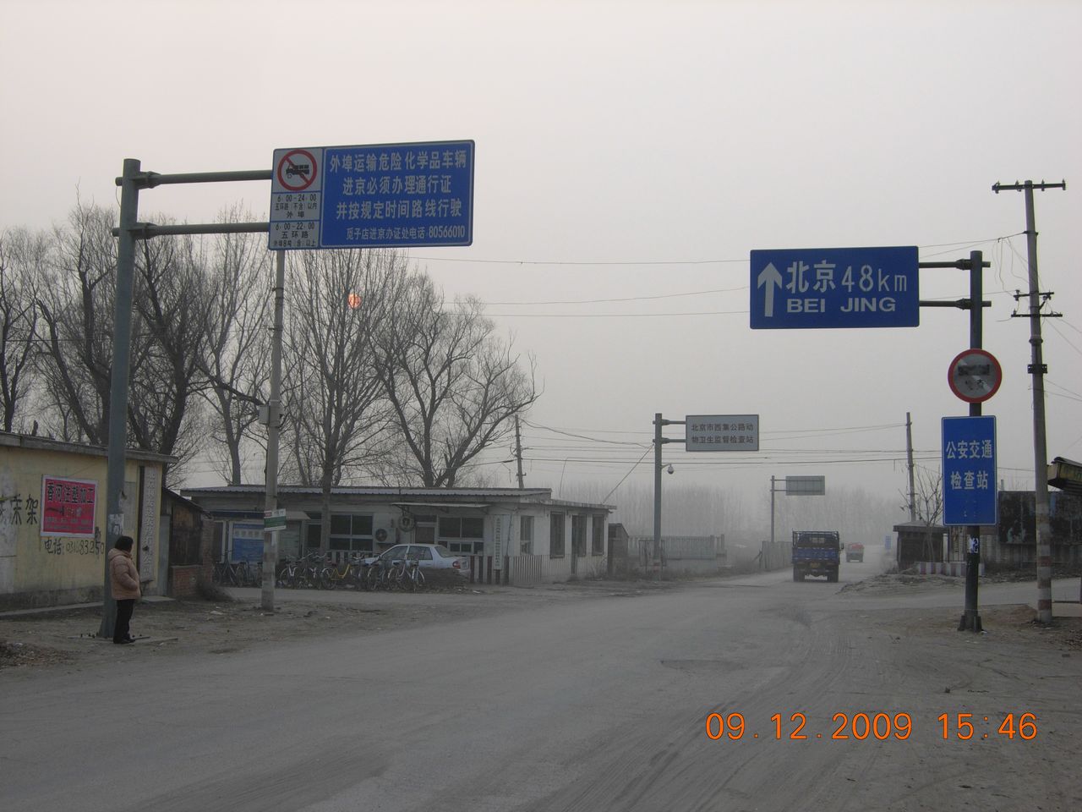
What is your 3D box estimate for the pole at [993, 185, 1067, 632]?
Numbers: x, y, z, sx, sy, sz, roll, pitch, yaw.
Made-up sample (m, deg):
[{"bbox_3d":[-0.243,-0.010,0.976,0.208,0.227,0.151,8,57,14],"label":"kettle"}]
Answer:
[{"bbox_3d":[10.134,-0.151,30.637,1.450,9.073,0.500,-1,-6,4],"label":"pole"}]

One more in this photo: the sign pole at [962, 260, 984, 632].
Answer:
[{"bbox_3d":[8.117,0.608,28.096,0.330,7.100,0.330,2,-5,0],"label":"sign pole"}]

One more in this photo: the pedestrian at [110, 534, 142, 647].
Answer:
[{"bbox_3d":[-5.998,2.637,21.669,0.420,1.560,0.500,3,-5,-18],"label":"pedestrian"}]

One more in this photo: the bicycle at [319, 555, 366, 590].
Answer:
[{"bbox_3d":[-6.028,5.037,45.546,1.600,1.030,0.500,5,-7,-40],"label":"bicycle"}]

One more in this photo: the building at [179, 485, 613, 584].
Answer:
[{"bbox_3d":[-5.314,5.034,59.255,13.600,3.400,11.600,-1,-5,19],"label":"building"}]

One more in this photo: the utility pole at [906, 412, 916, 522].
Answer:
[{"bbox_3d":[18.163,4.330,73.397,0.350,8.119,0.350,-1,-6,0],"label":"utility pole"}]

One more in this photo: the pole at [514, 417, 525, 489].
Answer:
[{"bbox_3d":[-1.065,4.577,80.363,0.350,8.247,0.350,-4,-5,0],"label":"pole"}]

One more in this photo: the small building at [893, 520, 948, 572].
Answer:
[{"bbox_3d":[16.152,6.038,63.896,2.200,2.350,2.200,0,-5,14],"label":"small building"}]

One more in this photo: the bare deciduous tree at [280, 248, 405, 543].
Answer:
[{"bbox_3d":[-6.578,0.127,50.000,4.000,11.456,4.000,1,-5,0],"label":"bare deciduous tree"}]

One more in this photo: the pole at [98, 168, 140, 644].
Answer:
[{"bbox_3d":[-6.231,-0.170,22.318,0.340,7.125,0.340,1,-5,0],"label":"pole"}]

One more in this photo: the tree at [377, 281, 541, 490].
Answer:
[{"bbox_3d":[-3.850,0.843,68.000,7.000,13.402,6.600,1,-5,0],"label":"tree"}]

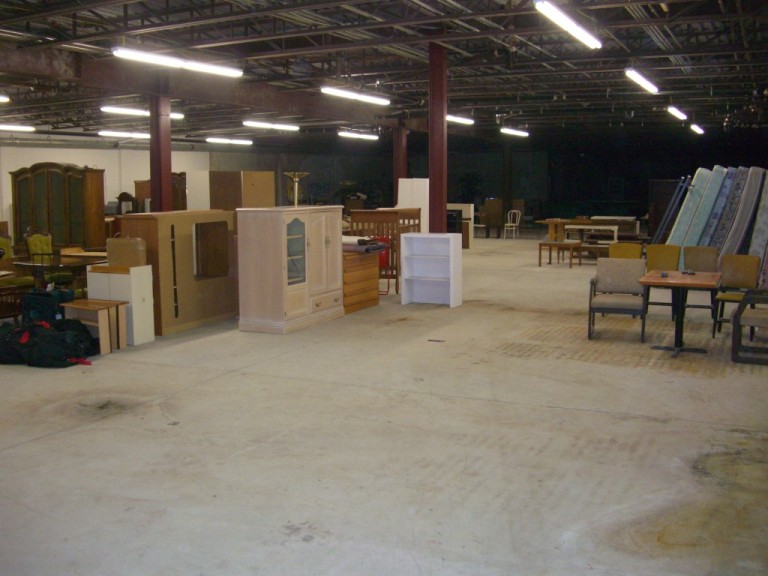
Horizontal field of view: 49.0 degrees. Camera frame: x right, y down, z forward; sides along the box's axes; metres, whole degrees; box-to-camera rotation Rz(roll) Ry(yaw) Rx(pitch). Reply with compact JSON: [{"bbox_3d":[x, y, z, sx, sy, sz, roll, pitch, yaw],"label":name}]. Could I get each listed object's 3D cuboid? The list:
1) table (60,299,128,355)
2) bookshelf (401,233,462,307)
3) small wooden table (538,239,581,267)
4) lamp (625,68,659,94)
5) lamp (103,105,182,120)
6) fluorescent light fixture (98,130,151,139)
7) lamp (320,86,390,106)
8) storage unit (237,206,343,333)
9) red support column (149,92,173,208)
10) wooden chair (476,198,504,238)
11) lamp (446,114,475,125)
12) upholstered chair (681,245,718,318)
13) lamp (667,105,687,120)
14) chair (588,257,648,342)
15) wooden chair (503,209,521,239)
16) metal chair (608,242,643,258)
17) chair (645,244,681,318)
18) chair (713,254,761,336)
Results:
[{"bbox_3d":[-2.946,0.397,8.569,0.560,0.475,0.420,4,8,27],"label":"table"},{"bbox_3d":[0.675,-0.253,11.865,0.770,0.990,0.370,3,8,24],"label":"bookshelf"},{"bbox_3d":[3.668,-0.699,17.490,0.680,0.490,0.700,3,8,26],"label":"small wooden table"},{"bbox_3d":[3.579,-2.848,11.641,0.140,0.100,2.420,3,8,26],"label":"lamp"},{"bbox_3d":[-4.631,-3.407,16.364,0.140,0.100,2.420,3,7,25],"label":"lamp"},{"bbox_3d":[-6.749,-4.089,22.477,0.140,0.100,2.420,3,7,25],"label":"fluorescent light fixture"},{"bbox_3d":[-0.444,-3.243,14.305,0.140,0.100,2.440,3,8,26],"label":"lamp"},{"bbox_3d":[-1.085,-0.260,10.182,0.600,1.400,1.480,3,8,24],"label":"storage unit"},{"bbox_3d":[-3.268,-1.336,12.428,0.220,2.972,0.220,3,8,26],"label":"red support column"},{"bbox_3d":[3.504,-2.226,27.430,0.650,1.200,0.650,5,8,35],"label":"wooden chair"},{"bbox_3d":[1.523,-3.660,18.175,0.140,0.100,2.420,3,8,26],"label":"lamp"},{"bbox_3d":[3.967,-0.063,10.567,0.450,0.860,0.540,3,7,24],"label":"upholstered chair"},{"bbox_3d":[6.026,-3.593,17.314,0.140,0.100,2.440,3,8,26],"label":"lamp"},{"bbox_3d":[2.548,0.124,9.179,0.590,0.820,0.610,2,7,19],"label":"chair"},{"bbox_3d":[4.169,-2.055,27.249,0.420,0.880,0.500,3,8,28],"label":"wooden chair"},{"bbox_3d":[3.093,-0.102,10.864,0.460,0.870,0.540,3,8,27],"label":"metal chair"},{"bbox_3d":[3.600,-0.073,10.828,0.460,0.890,0.540,3,7,23],"label":"chair"},{"bbox_3d":[3.837,0.102,9.177,0.450,0.860,0.530,4,8,30],"label":"chair"}]

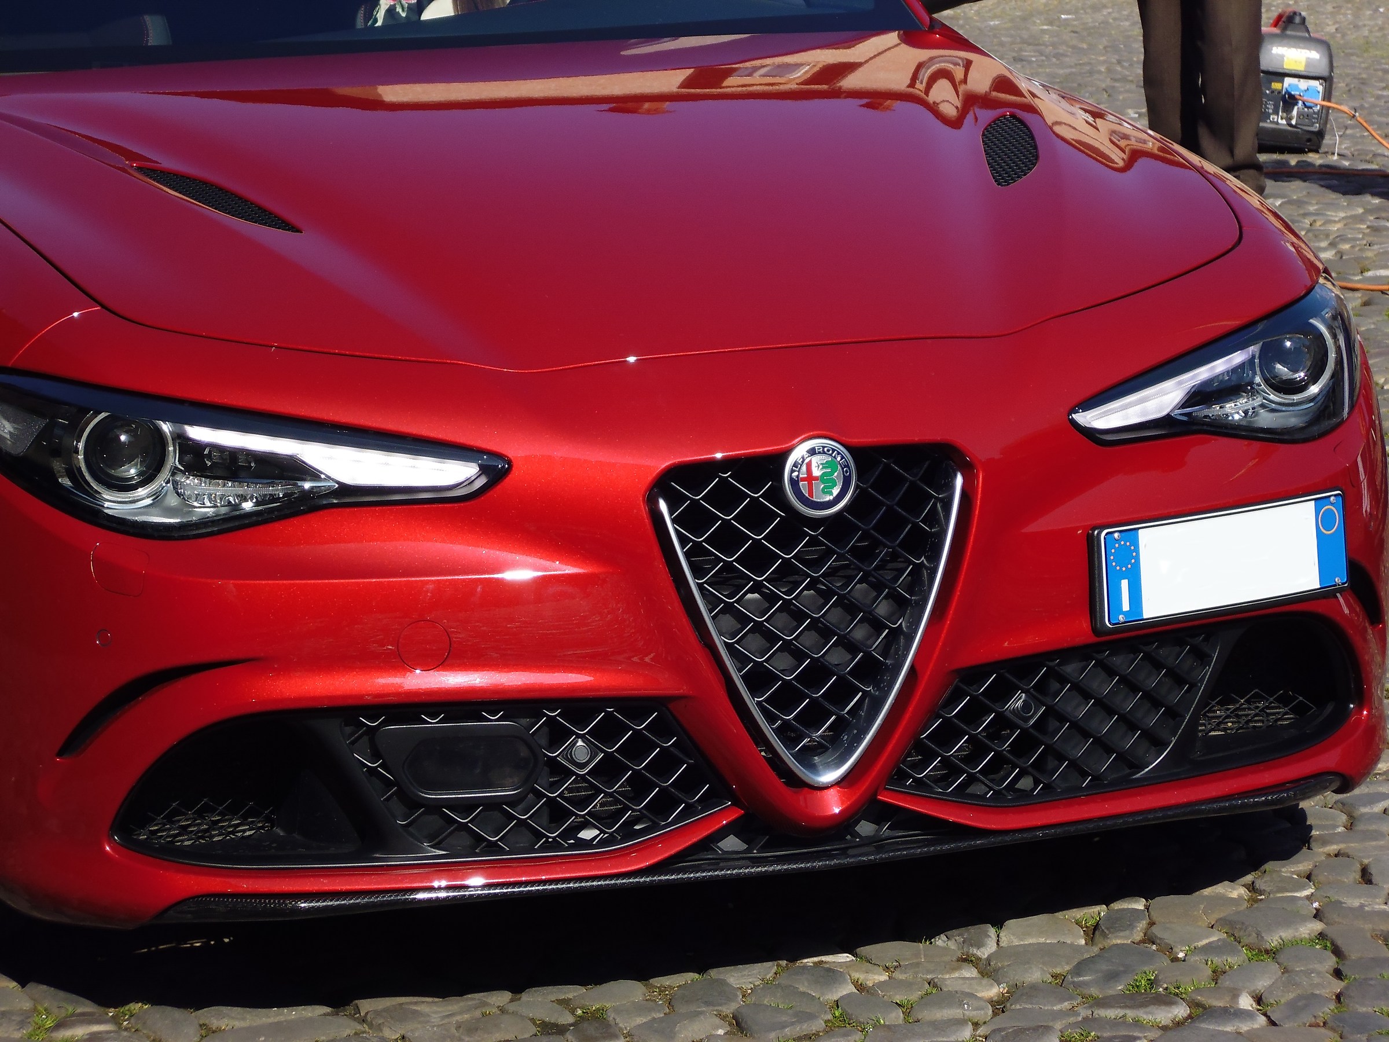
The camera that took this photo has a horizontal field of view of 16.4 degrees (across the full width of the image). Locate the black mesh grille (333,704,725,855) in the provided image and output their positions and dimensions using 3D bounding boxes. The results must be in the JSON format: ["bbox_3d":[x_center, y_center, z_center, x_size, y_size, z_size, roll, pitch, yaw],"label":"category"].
[{"bbox_3d":[-0.169,0.277,5.246,0.430,0.180,0.075,-4,10,-13],"label":"black mesh grille"}]

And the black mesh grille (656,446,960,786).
[{"bbox_3d":[0.125,0.105,5.292,0.360,0.385,0.090,-5,11,-19],"label":"black mesh grille"}]

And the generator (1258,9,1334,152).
[{"bbox_3d":[1.659,-1.307,14.100,0.272,0.408,0.490,0,10,-10],"label":"generator"}]

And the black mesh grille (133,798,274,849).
[{"bbox_3d":[-0.542,0.330,5.309,0.165,0.060,0.030,-4,10,-14],"label":"black mesh grille"}]

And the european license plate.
[{"bbox_3d":[0.603,0.042,5.493,0.365,0.114,0.020,-8,8,-34],"label":"european license plate"}]

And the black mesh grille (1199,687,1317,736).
[{"bbox_3d":[0.667,0.223,5.716,0.165,0.060,0.030,-6,11,-23],"label":"black mesh grille"}]

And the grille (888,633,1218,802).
[{"bbox_3d":[0.404,0.229,5.440,0.415,0.180,0.075,-6,11,-24],"label":"grille"}]

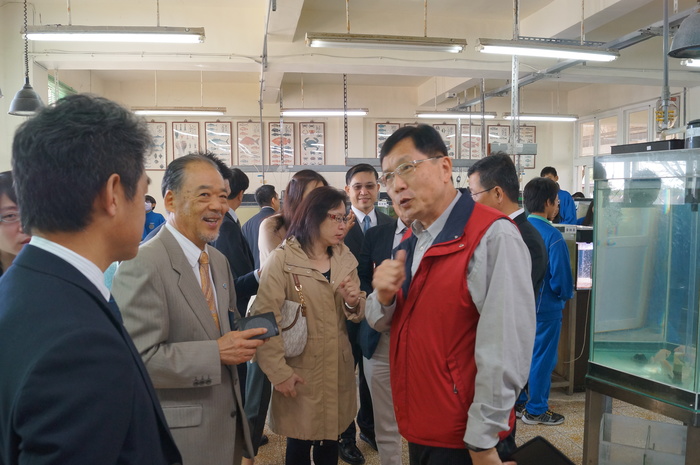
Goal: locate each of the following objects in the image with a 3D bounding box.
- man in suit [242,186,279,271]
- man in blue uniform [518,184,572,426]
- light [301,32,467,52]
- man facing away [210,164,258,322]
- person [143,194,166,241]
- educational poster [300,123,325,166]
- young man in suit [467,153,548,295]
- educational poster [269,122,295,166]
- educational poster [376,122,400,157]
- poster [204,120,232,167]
[{"bbox_3d":[-0.752,0.401,4.705,0.520,1.648,0.340,2,4,30],"label":"man in suit"},{"bbox_3d":[1.246,0.466,3.485,0.380,1.648,0.450,-4,5,-39],"label":"man in blue uniform"},{"bbox_3d":[0.275,-1.431,3.950,1.250,0.090,0.120,-1,4,-10],"label":"light"},{"bbox_3d":[-0.675,0.469,3.207,0.500,1.710,0.500,-1,4,-12],"label":"man facing away"},{"bbox_3d":[-2.743,0.274,7.352,0.480,1.582,0.320,1,4,18],"label":"person"},{"bbox_3d":[-0.647,-1.525,9.215,0.440,0.800,0.030,-1,4,-9],"label":"educational poster"},{"bbox_3d":[0.645,0.537,2.236,0.360,1.733,0.520,2,5,28],"label":"young man in suit"},{"bbox_3d":[-1.172,-1.508,9.130,0.440,0.800,0.030,-1,4,-9],"label":"educational poster"},{"bbox_3d":[0.650,-1.458,8.850,0.420,0.770,0.030,-1,4,-10],"label":"educational poster"},{"bbox_3d":[-2.231,-1.476,8.957,0.440,0.800,0.030,-1,4,-9],"label":"poster"}]

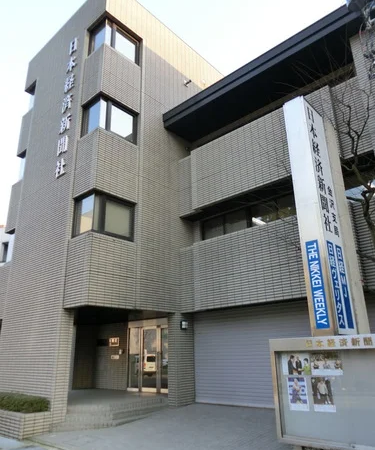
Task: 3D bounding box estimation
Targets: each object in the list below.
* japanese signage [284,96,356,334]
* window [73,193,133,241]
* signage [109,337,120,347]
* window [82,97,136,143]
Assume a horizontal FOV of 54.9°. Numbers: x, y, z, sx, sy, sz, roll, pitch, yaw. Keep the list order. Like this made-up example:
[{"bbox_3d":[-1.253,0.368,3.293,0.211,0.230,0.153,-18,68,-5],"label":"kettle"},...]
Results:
[{"bbox_3d":[2.162,-0.205,5.967,0.345,3.944,0.881,-17,-24,39],"label":"japanese signage"},{"bbox_3d":[-2.422,-0.097,10.613,1.028,1.220,1.480,-17,-24,39],"label":"window"},{"bbox_3d":[-2.795,4.468,13.762,0.610,0.294,0.045,-17,-24,39],"label":"signage"},{"bbox_3d":[-2.487,-3.121,11.616,1.028,1.220,1.480,-17,-24,39],"label":"window"}]

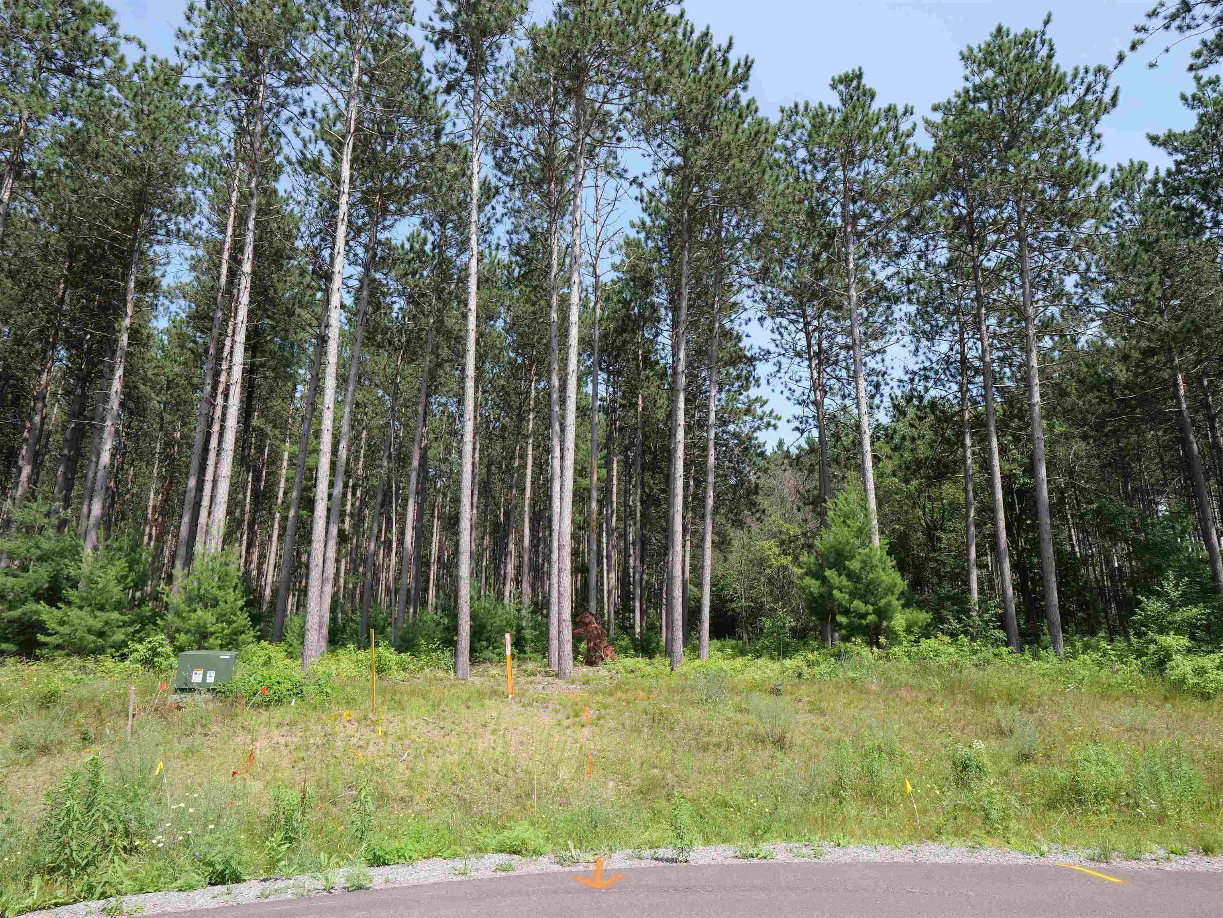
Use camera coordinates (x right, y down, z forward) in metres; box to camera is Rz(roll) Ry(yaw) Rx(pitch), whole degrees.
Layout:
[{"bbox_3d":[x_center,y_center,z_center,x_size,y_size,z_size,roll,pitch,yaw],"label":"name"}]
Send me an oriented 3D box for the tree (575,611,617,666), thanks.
[{"bbox_3d":[-0.379,4.065,16.000,0.950,1.170,0.850,1,-11,0],"label":"tree"}]

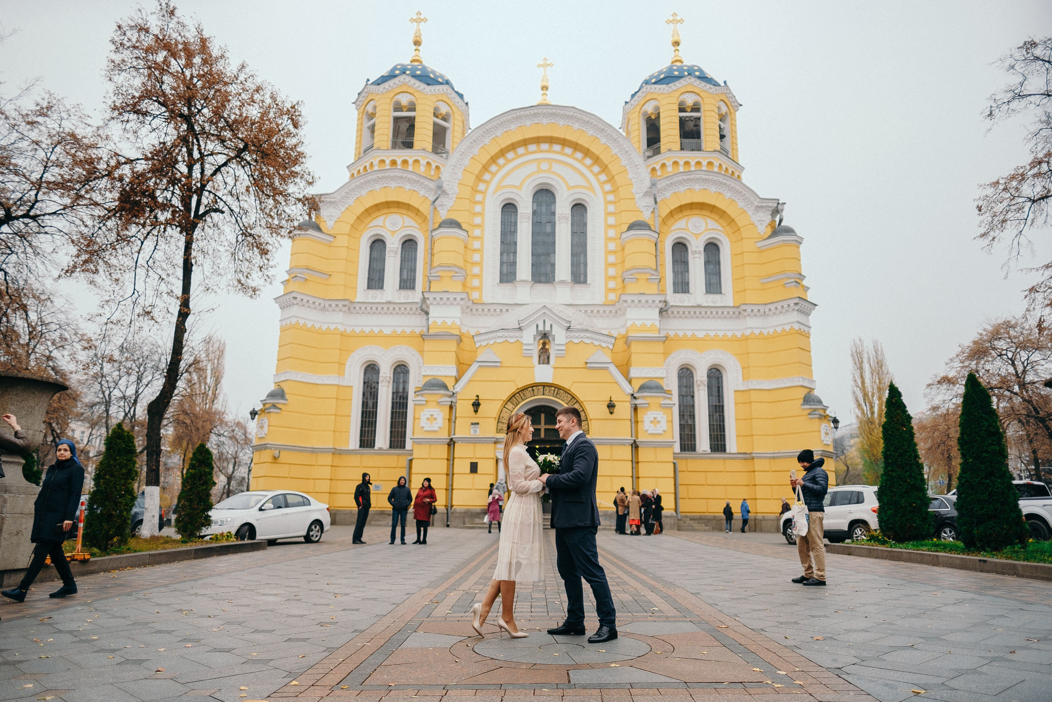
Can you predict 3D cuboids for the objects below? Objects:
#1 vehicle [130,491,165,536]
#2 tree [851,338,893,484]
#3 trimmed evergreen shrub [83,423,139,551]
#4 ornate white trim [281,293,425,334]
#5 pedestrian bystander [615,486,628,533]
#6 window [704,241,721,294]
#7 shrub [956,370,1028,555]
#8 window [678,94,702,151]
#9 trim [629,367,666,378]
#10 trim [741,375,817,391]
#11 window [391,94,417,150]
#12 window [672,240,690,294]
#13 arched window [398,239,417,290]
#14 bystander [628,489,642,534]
[{"bbox_3d":[-14.034,5.340,22.790,1.770,1.500,4.350,-5,-13,24],"label":"vehicle"},{"bbox_3d":[38.633,8.466,77.689,4.900,20.290,4.900,1,-12,1],"label":"tree"},{"bbox_3d":[-6.806,2.233,11.614,0.900,2.080,0.900,1,-12,2],"label":"trimmed evergreen shrub"},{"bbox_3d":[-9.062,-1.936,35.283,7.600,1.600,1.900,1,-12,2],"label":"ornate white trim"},{"bbox_3d":[3.673,6.085,26.777,0.420,1.759,0.520,13,-17,-43],"label":"pedestrian bystander"},{"bbox_3d":[9.917,-4.411,37.157,0.890,2.850,0.320,1,-12,1],"label":"window"},{"bbox_3d":[10.115,2.347,15.440,1.340,3.796,1.340,1,-12,1],"label":"shrub"},{"bbox_3d":[9.637,-13.456,41.492,1.380,3.720,0.500,1,-12,1],"label":"window"},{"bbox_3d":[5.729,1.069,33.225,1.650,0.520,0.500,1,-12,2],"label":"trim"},{"bbox_3d":[12.522,1.590,34.111,3.550,0.450,1.400,1,-12,2],"label":"trim"},{"bbox_3d":[-6.818,-12.767,39.274,1.400,3.400,0.500,1,-12,2],"label":"window"},{"bbox_3d":[8.626,-4.652,38.993,0.950,3.080,0.300,1,-12,1],"label":"window"},{"bbox_3d":[-6.241,-4.625,37.324,0.890,2.820,0.320,1,-12,1],"label":"arched window"},{"bbox_3d":[4.084,6.044,26.287,0.520,1.660,0.400,1,-12,1],"label":"bystander"}]

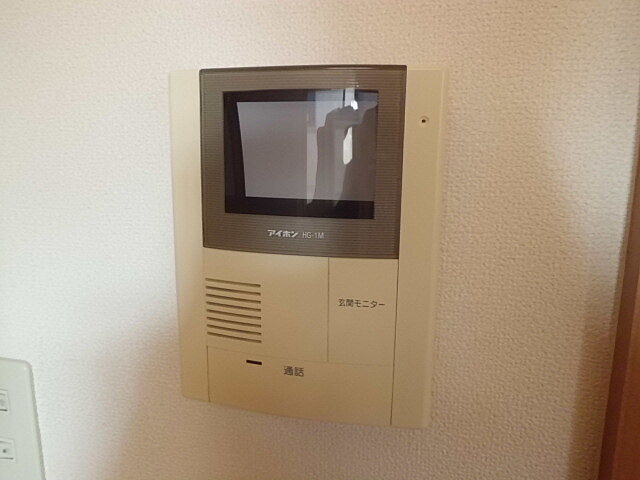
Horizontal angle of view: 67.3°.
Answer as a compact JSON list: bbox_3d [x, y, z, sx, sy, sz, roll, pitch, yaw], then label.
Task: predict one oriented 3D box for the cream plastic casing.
[{"bbox_3d":[-0.010,0.005,0.281,0.153,0.198,0.045,2,9,11],"label":"cream plastic casing"}]

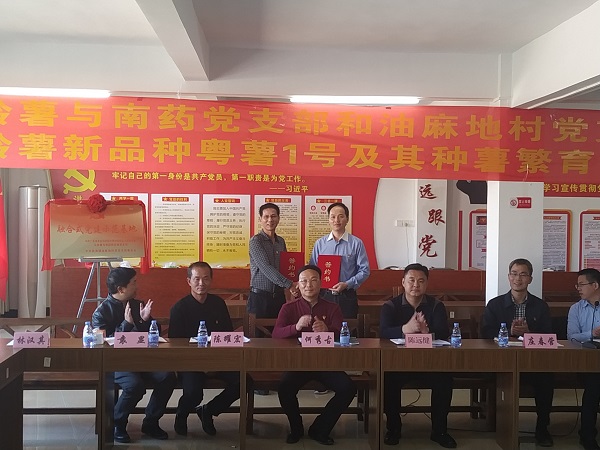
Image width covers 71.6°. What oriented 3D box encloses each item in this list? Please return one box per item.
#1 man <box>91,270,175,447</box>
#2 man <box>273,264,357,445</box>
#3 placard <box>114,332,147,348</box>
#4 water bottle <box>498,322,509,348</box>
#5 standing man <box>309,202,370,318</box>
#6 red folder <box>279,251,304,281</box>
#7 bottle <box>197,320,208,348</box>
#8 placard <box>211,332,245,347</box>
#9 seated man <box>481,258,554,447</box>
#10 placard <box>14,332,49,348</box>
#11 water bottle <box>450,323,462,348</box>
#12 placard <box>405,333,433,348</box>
[{"bbox_3d":[-1.233,0.928,3.080,0.550,1.200,0.680,0,2,-30],"label":"man"},{"bbox_3d":[0.098,0.906,3.080,0.570,1.210,0.620,1,2,-3],"label":"man"},{"bbox_3d":[-1.039,0.708,2.567,0.206,0.092,0.045,1,2,-3],"label":"placard"},{"bbox_3d":[1.338,0.723,2.730,0.062,0.156,0.062,1,2,-3],"label":"water bottle"},{"bbox_3d":[0.307,0.680,3.700,0.600,1.690,0.420,1,2,9],"label":"standing man"},{"bbox_3d":[-0.062,0.379,3.560,0.205,0.287,0.015,1,2,-6],"label":"red folder"},{"bbox_3d":[-0.618,0.695,2.650,0.064,0.166,0.064,1,2,-3],"label":"bottle"},{"bbox_3d":[-0.452,0.715,2.603,0.206,0.092,0.045,1,2,-3],"label":"placard"},{"bbox_3d":[1.631,0.924,3.120,0.540,1.270,0.660,1,2,0],"label":"seated man"},{"bbox_3d":[-1.668,0.718,2.585,0.212,0.092,0.070,1,2,-3],"label":"placard"},{"bbox_3d":[1.020,0.720,2.710,0.064,0.166,0.064,1,2,-3],"label":"water bottle"},{"bbox_3d":[0.769,0.753,2.690,0.175,0.090,0.065,1,2,-3],"label":"placard"}]

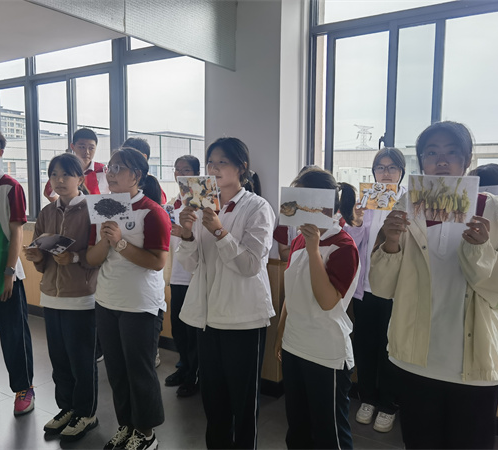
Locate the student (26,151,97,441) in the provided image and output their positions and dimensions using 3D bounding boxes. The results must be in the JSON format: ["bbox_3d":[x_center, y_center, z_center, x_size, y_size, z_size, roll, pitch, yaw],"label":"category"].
[{"bbox_3d":[-1.049,0.392,2.589,0.460,1.597,0.400,3,6,28],"label":"student"}]

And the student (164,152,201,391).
[{"bbox_3d":[-0.443,0.330,3.170,0.450,1.624,0.380,3,6,28],"label":"student"}]

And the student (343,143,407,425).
[{"bbox_3d":[0.733,0.373,2.710,0.460,1.642,0.400,2,6,18],"label":"student"}]

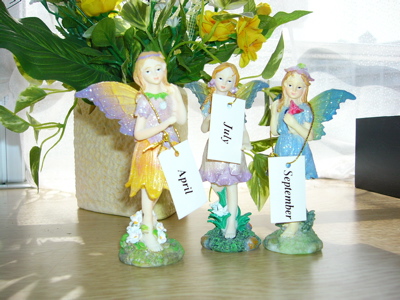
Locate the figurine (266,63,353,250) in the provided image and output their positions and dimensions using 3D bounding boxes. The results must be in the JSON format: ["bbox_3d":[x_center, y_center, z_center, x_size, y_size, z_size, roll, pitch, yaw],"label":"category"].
[{"bbox_3d":[0.080,0.003,0.322,0.065,0.145,0.054,1,3,27],"label":"figurine"}]

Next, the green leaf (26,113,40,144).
[{"bbox_3d":[-0.187,-0.025,0.455,0.018,0.036,0.018,0,2,0],"label":"green leaf"}]

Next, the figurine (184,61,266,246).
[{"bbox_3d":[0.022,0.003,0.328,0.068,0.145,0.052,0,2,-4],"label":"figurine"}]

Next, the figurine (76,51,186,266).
[{"bbox_3d":[-0.042,0.004,0.293,0.065,0.145,0.054,-1,3,-30],"label":"figurine"}]

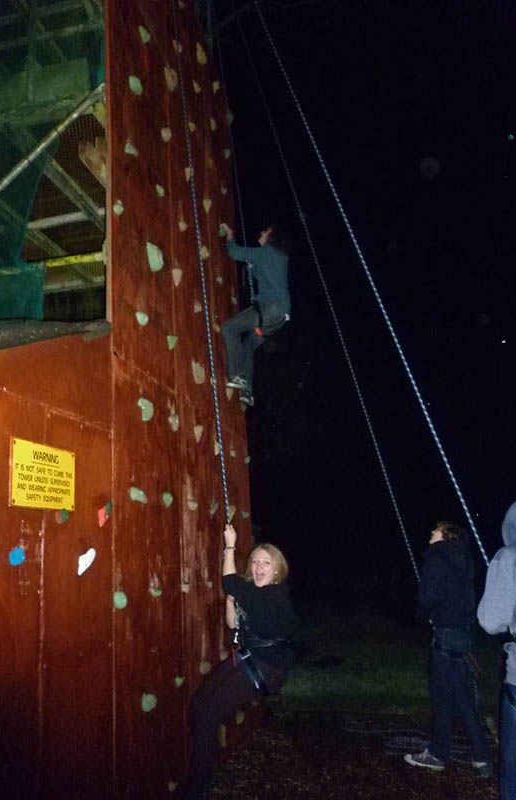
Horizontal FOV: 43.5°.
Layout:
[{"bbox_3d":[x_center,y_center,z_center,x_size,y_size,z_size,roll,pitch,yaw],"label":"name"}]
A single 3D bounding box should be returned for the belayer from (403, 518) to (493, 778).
[{"bbox_3d":[1.334,1.685,4.510,0.520,1.640,0.480,-11,-17,36],"label":"belayer"}]

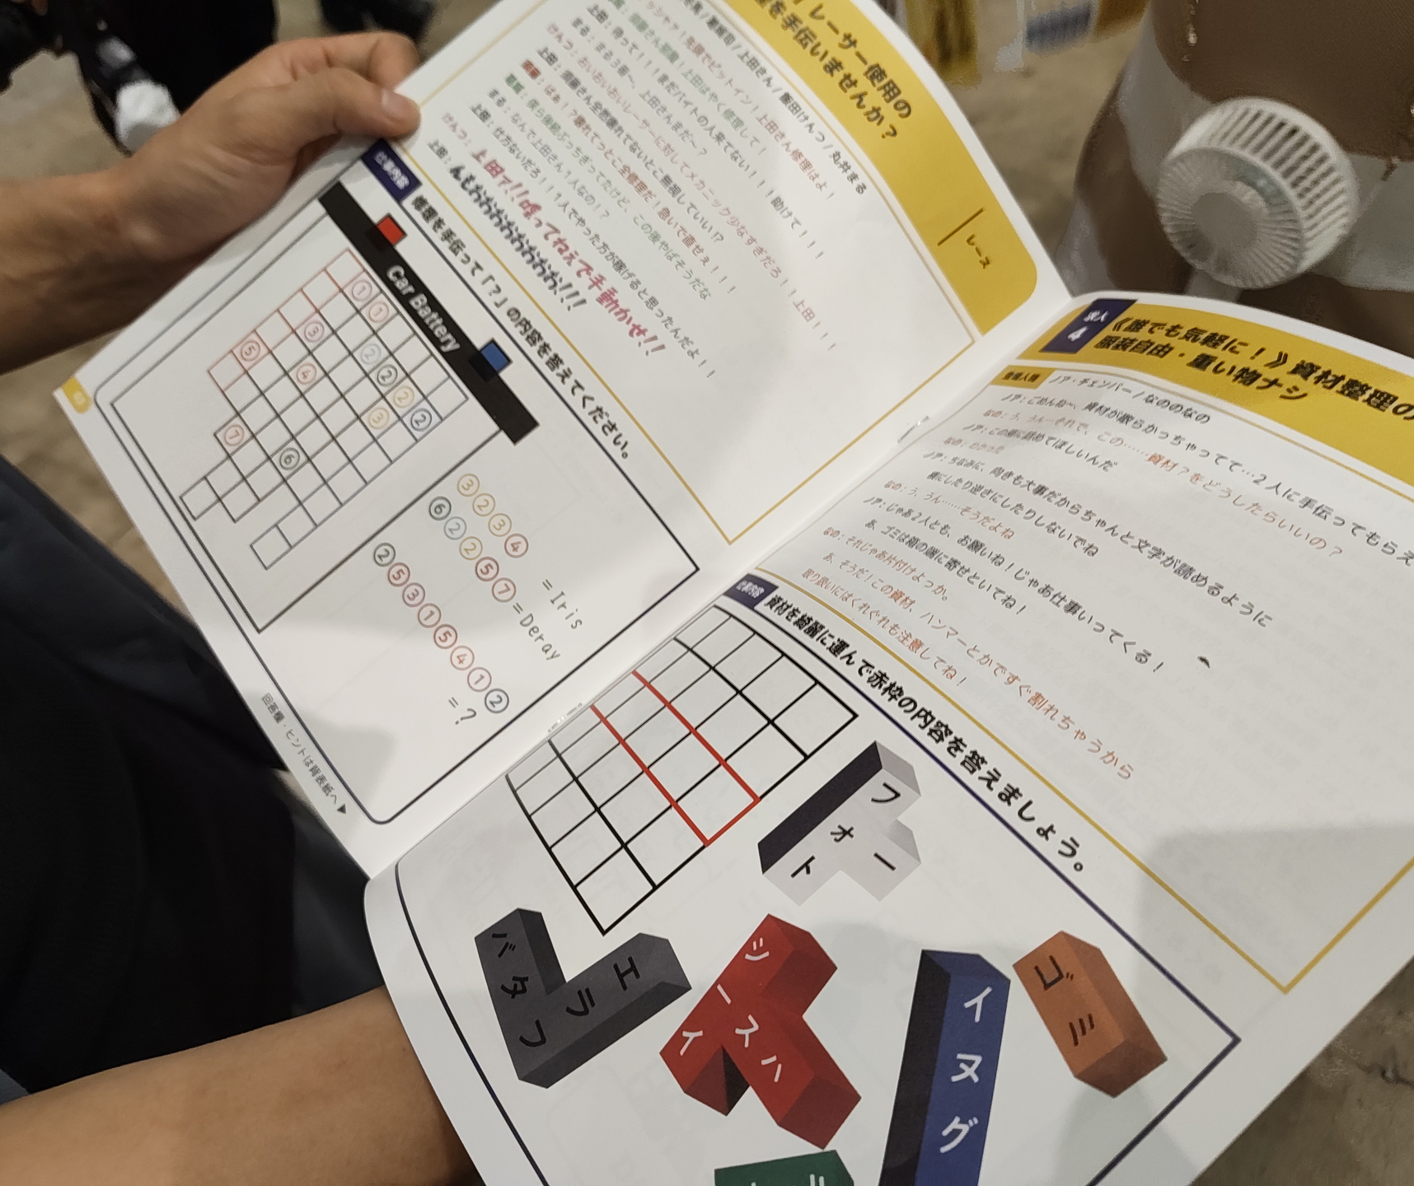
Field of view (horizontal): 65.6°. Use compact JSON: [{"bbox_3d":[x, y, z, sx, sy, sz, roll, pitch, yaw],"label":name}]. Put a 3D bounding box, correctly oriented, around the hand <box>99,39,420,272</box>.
[{"bbox_3d":[-0.156,-0.159,0.395,0.142,0.085,0.078,-28,73,3],"label":"hand"}]

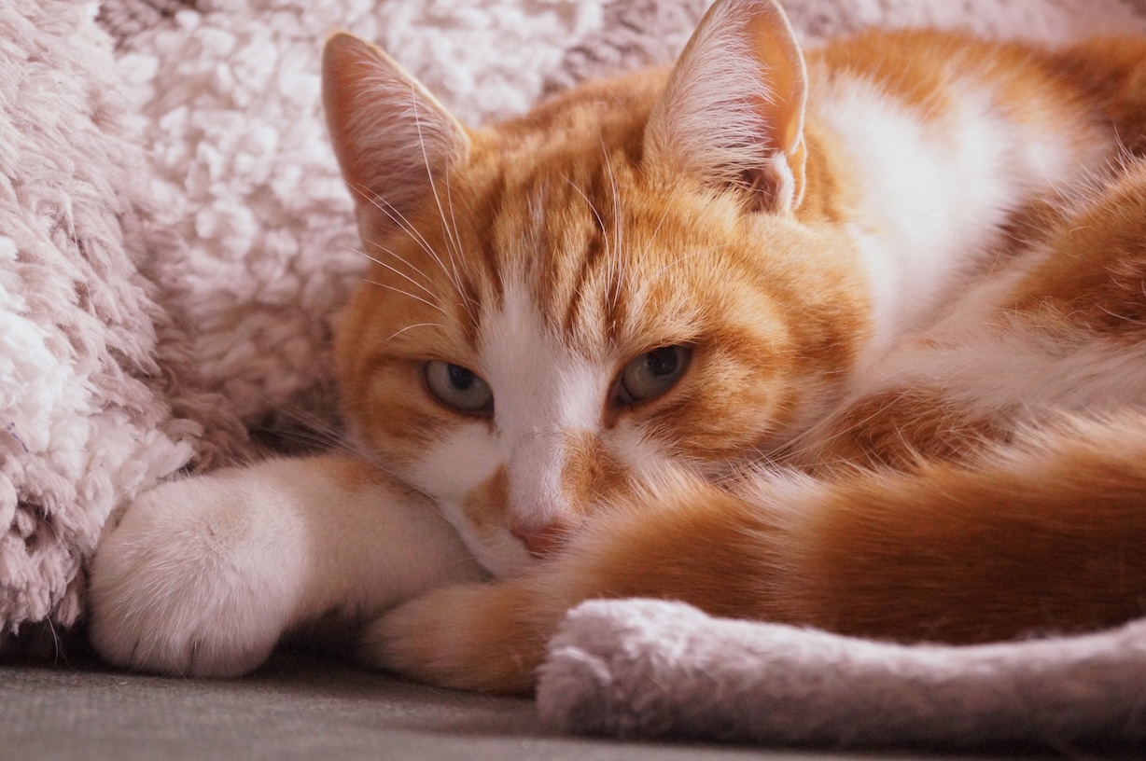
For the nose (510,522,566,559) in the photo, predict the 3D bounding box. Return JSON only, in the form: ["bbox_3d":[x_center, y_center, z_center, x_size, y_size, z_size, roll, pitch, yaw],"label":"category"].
[{"bbox_3d":[-0.006,0.031,0.502,0.011,0.007,0.007,-1,13,12],"label":"nose"}]

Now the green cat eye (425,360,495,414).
[{"bbox_3d":[-0.023,0.001,0.530,0.014,0.010,0.008,-1,7,12],"label":"green cat eye"}]

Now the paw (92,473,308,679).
[{"bbox_3d":[-0.074,0.038,0.515,0.037,0.038,0.042,3,8,19],"label":"paw"}]

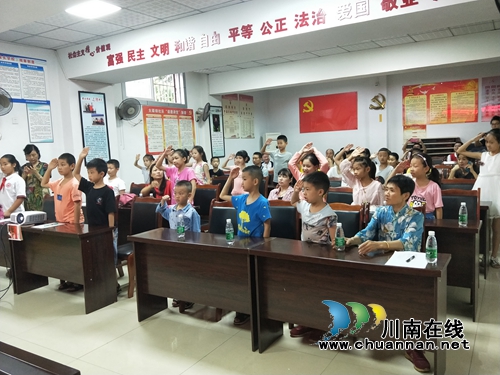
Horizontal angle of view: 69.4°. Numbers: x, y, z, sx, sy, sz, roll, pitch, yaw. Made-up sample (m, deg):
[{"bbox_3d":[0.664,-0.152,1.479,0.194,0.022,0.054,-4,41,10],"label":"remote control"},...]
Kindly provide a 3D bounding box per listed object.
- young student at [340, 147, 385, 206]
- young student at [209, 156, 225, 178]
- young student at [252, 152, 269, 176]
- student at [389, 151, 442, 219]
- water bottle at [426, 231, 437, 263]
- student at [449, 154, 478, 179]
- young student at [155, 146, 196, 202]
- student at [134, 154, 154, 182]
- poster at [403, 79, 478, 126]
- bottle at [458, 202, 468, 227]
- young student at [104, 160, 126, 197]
[{"bbox_3d":[1.138,0.310,3.588,0.340,1.420,0.420,-9,8,-43],"label":"young student"},{"bbox_3d":[-0.589,0.090,6.751,0.370,1.250,0.290,0,6,22],"label":"young student"},{"bbox_3d":[0.209,0.044,6.610,0.460,1.348,0.500,1,7,30],"label":"young student"},{"bbox_3d":[1.625,0.346,3.471,0.460,1.341,0.360,4,9,42],"label":"student"},{"bbox_3d":[1.034,0.336,2.054,0.061,0.183,0.061,1,6,30],"label":"water bottle"},{"bbox_3d":[3.055,0.148,5.164,0.520,1.236,0.600,0,7,22],"label":"student"},{"bbox_3d":[-0.886,0.238,4.668,0.440,1.490,0.330,2,8,38],"label":"young student"},{"bbox_3d":[-1.845,0.119,6.473,0.420,1.396,0.340,3,8,38],"label":"student"},{"bbox_3d":[4.357,-1.938,8.280,1.510,0.940,0.020,0,6,27],"label":"poster"},{"bbox_3d":[1.749,0.224,2.960,0.061,0.183,0.061,1,6,30],"label":"bottle"},{"bbox_3d":[-2.054,0.292,5.519,0.400,1.440,0.280,0,6,27],"label":"young student"}]

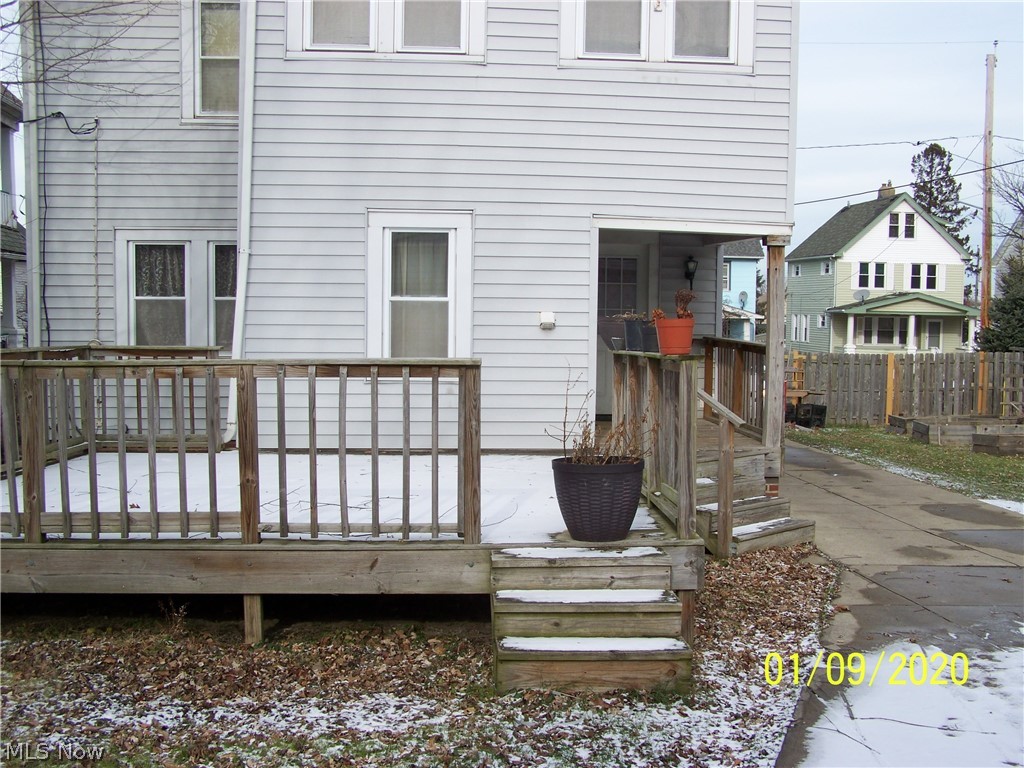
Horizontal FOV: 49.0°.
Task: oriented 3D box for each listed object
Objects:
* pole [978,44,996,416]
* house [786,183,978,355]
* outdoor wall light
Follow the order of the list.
[{"bbox_3d":[12.979,-4.104,30.657,0.280,10.080,0.280,0,4,-7],"label":"pole"},{"bbox_3d":[20.722,-6.358,63.147,7.200,10.100,9.000,0,4,-7],"label":"house"},{"bbox_3d":[2.015,-1.246,12.620,0.135,0.385,0.190,0,4,-6],"label":"outdoor wall light"}]

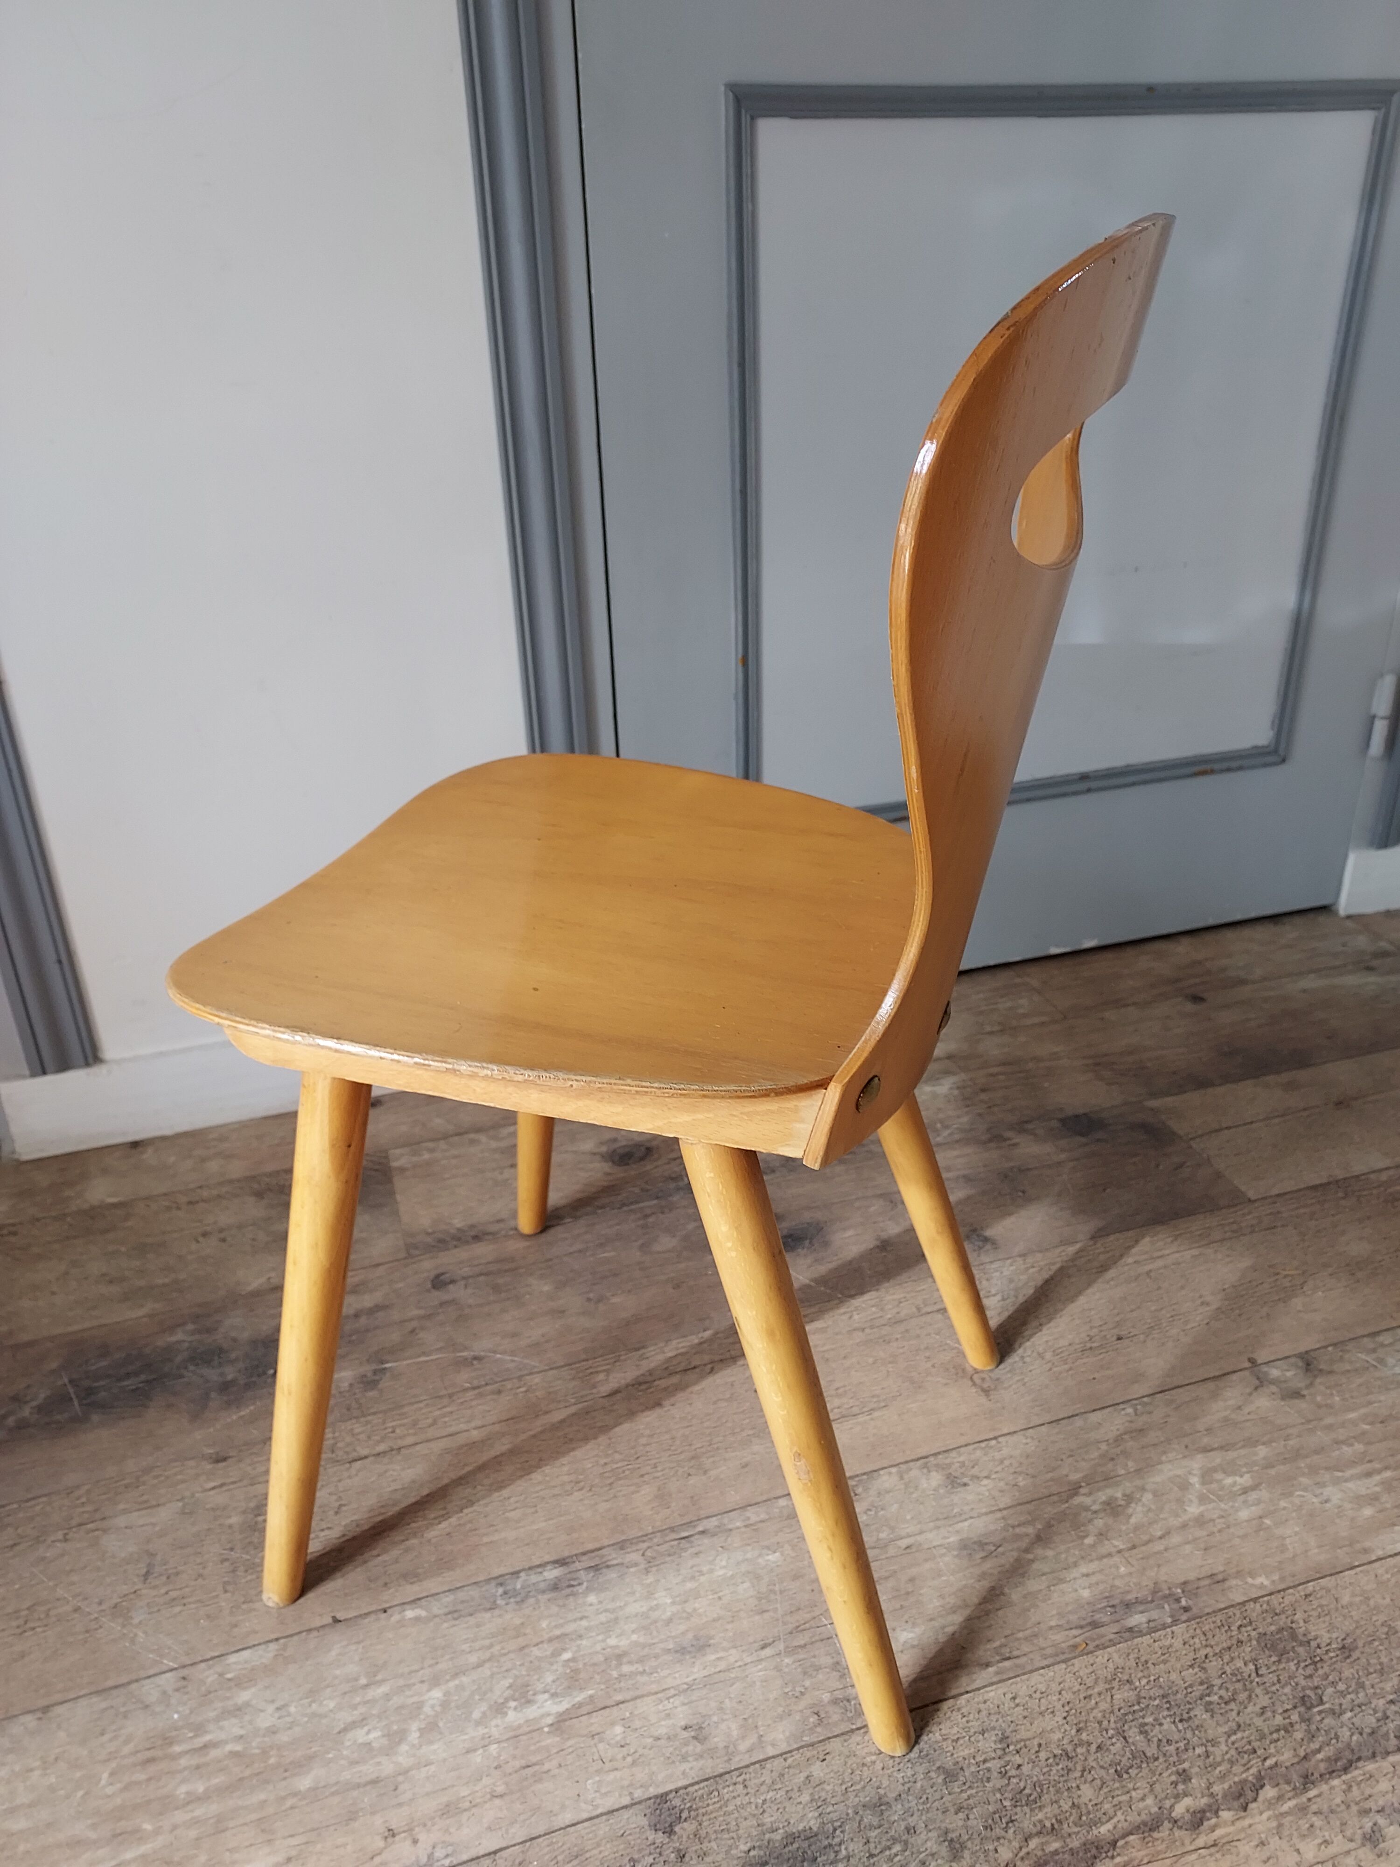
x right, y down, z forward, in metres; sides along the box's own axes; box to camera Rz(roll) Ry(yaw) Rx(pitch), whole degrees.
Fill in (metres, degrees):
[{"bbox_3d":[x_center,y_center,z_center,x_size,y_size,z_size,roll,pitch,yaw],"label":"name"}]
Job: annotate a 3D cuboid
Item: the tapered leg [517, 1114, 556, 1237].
[{"bbox_3d":[-0.131,0.112,1.066,0.036,0.412,0.036,17,38,11],"label":"tapered leg"}]

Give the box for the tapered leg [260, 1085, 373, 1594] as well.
[{"bbox_3d":[-0.238,0.254,0.780,0.036,0.409,0.036,18,22,14],"label":"tapered leg"}]

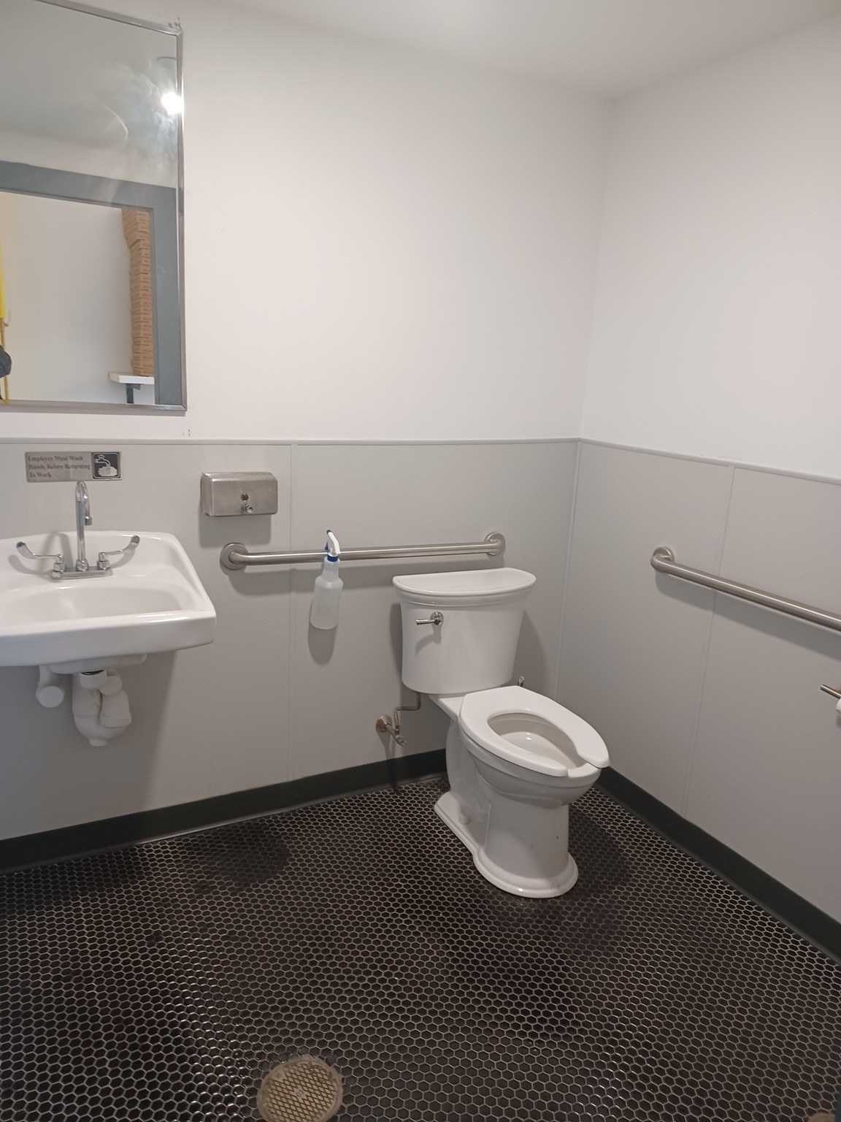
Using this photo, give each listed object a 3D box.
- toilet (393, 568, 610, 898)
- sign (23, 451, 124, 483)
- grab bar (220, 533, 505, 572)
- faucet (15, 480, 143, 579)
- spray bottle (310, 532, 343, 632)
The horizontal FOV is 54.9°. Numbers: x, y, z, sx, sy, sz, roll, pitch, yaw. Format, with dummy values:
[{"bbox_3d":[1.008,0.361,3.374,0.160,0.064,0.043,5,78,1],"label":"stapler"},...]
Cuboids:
[{"bbox_3d":[0.266,0.497,2.450,0.475,0.765,0.770,-4,15,-27],"label":"toilet"},{"bbox_3d":[-0.896,-0.244,2.103,0.229,0.077,0.005,-4,15,-27],"label":"sign"},{"bbox_3d":[-0.127,-0.026,2.536,0.992,0.081,0.078,-3,15,-28],"label":"grab bar"},{"bbox_3d":[-0.837,-0.070,2.001,0.290,0.250,0.175,-4,15,-27],"label":"faucet"},{"bbox_3d":[-0.278,0.053,2.443,0.090,0.288,0.110,-4,27,-27],"label":"spray bottle"}]

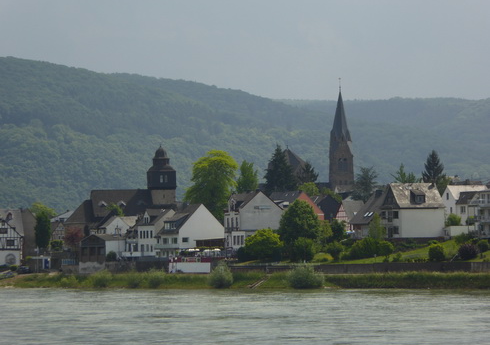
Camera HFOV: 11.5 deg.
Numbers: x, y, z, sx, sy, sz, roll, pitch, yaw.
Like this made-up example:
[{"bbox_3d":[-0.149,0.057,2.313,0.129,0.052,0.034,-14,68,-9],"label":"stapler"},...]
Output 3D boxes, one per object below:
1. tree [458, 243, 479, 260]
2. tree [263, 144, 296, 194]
[{"bbox_3d":[42.934,15.259,467.944,3.750,3.130,3.750,0,-2,0],"label":"tree"},{"bbox_3d":[7.878,5.326,540.000,8.500,22.000,8.500,0,-2,0],"label":"tree"}]

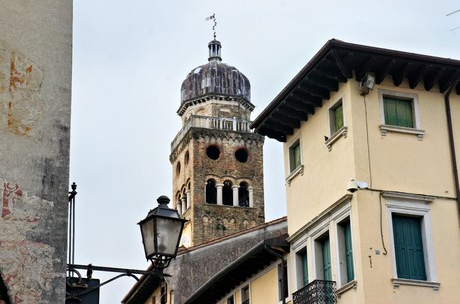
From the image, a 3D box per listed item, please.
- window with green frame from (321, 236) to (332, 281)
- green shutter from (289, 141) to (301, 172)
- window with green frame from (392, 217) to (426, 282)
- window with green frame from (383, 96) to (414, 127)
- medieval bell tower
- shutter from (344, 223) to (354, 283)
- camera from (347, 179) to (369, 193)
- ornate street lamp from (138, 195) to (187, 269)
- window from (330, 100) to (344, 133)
[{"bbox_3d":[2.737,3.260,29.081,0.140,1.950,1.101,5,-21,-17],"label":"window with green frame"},{"bbox_3d":[2.122,0.146,31.901,0.120,0.833,0.855,5,-21,-17],"label":"green shutter"},{"bbox_3d":[4.682,2.541,27.542,1.009,1.764,0.100,7,-22,-22],"label":"window with green frame"},{"bbox_3d":[4.615,-1.069,28.837,1.003,0.887,0.140,7,-22,-22],"label":"window with green frame"},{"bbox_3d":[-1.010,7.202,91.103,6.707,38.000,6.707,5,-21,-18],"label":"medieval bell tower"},{"bbox_3d":[3.204,2.662,27.739,0.140,1.776,0.842,5,-21,-17],"label":"shutter"},{"bbox_3d":[3.319,0.898,27.255,0.520,0.330,0.280,5,-21,-17],"label":"camera"},{"bbox_3d":[-0.774,0.917,12.000,0.430,0.870,0.430,7,-22,-22],"label":"ornate street lamp"},{"bbox_3d":[3.086,-0.930,29.052,0.140,0.836,0.908,5,-21,-17],"label":"window"}]

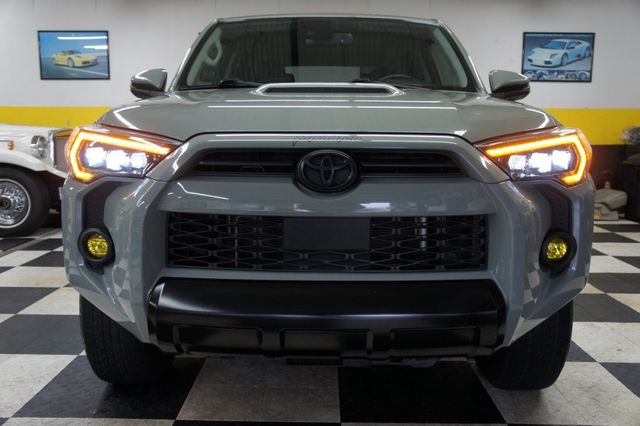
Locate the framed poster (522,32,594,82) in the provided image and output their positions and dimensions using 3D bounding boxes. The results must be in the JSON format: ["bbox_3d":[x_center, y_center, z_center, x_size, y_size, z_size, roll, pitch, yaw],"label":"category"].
[{"bbox_3d":[3.143,-2.055,7.273,0.930,0.630,0.025,1,8,0],"label":"framed poster"}]

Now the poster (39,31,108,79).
[{"bbox_3d":[-3.267,-2.094,7.320,0.930,0.630,0.025,1,8,0],"label":"poster"}]

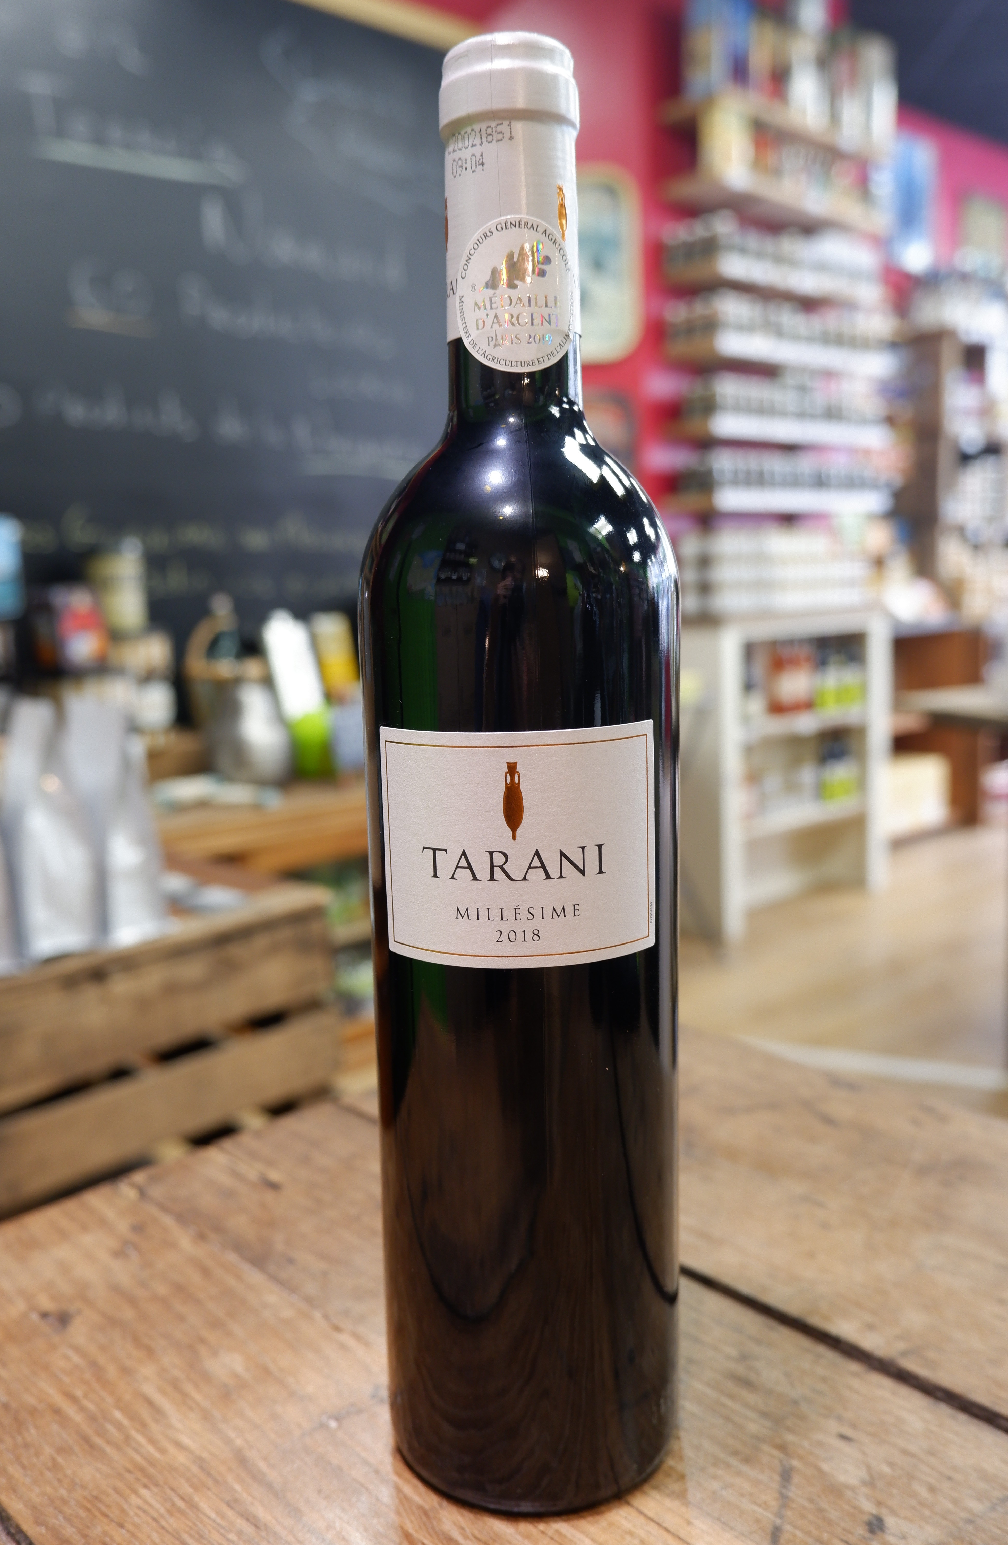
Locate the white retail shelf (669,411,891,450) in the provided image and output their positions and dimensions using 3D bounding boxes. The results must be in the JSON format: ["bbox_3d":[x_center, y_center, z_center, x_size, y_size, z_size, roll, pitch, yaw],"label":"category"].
[{"bbox_3d":[0.767,-0.918,3.383,0.777,0.056,0.150,-10,13,-40],"label":"white retail shelf"}]

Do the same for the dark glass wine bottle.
[{"bbox_3d":[0.004,0.007,0.295,0.073,0.324,0.073,-1,10,3],"label":"dark glass wine bottle"}]

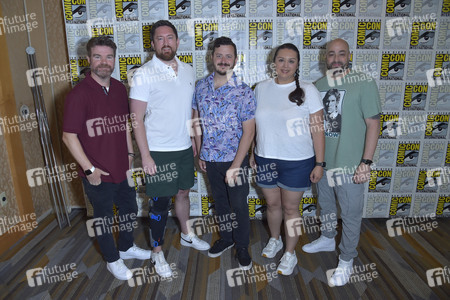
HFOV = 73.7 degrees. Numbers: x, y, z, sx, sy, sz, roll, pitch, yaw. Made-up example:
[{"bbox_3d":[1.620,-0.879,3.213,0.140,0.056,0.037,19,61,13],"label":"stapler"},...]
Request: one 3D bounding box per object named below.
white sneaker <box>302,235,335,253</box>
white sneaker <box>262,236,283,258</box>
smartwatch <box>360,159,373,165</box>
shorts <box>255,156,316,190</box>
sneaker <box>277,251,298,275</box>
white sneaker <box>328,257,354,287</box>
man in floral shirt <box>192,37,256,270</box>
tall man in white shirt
[{"bbox_3d":[0.824,0.820,2.617,0.292,0.120,0.109,-2,14,-4],"label":"white sneaker"},{"bbox_3d":[0.398,0.811,2.547,0.103,0.125,0.265,10,17,38],"label":"white sneaker"},{"bbox_3d":[1.014,0.084,2.140,0.071,0.042,0.067,10,-1,-13],"label":"smartwatch"},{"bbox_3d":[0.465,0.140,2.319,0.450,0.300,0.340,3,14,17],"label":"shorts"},{"bbox_3d":[0.501,0.891,2.380,0.103,0.103,0.262,8,16,33],"label":"sneaker"},{"bbox_3d":[0.891,0.905,2.265,0.112,0.120,0.288,9,17,35],"label":"white sneaker"},{"bbox_3d":[0.013,0.045,2.361,0.520,1.765,0.390,4,14,17],"label":"man in floral shirt"},{"bbox_3d":[-0.420,0.010,2.300,0.600,1.870,0.420,-6,15,-21],"label":"tall man in white shirt"}]

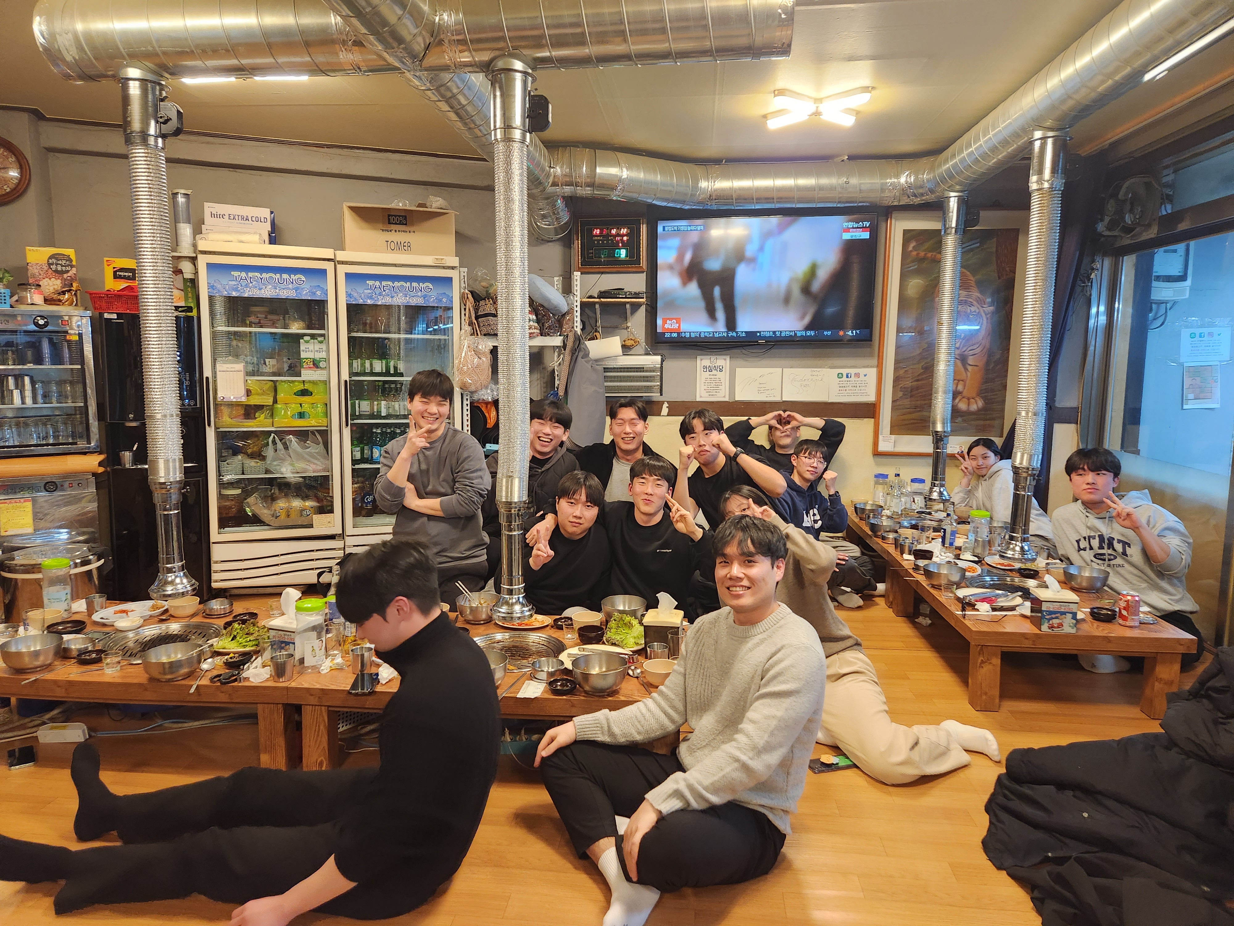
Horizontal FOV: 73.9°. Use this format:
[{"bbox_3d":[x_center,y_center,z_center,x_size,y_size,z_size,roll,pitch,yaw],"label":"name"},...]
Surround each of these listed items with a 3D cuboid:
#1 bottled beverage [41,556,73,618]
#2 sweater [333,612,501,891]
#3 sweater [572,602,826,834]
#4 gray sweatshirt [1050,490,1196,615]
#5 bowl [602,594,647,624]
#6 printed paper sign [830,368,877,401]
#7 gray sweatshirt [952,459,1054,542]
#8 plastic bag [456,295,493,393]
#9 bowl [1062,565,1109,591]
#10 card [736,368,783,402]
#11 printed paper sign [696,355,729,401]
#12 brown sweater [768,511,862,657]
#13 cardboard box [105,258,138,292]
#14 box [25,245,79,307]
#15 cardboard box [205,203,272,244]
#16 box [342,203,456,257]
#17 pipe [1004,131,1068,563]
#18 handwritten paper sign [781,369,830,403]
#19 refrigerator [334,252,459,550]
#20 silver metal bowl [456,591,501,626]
[{"bbox_3d":[-2.084,0.465,3.045,0.092,0.218,0.092,0,6,0],"label":"bottled beverage"},{"bbox_3d":[-0.471,0.661,1.950,0.390,0.610,0.480,1,7,5],"label":"sweater"},{"bbox_3d":[0.245,0.644,2.060,0.560,0.540,0.520,-5,8,-44],"label":"sweater"},{"bbox_3d":[2.088,0.376,3.380,0.350,0.490,0.460,-4,8,-35],"label":"gray sweatshirt"},{"bbox_3d":[0.026,0.539,2.932,0.163,0.080,0.163,1,7,0],"label":"bowl"},{"bbox_3d":[1.561,-0.514,5.419,0.297,0.210,0.006,1,7,5],"label":"printed paper sign"},{"bbox_3d":[2.313,0.233,4.900,0.460,0.500,0.470,-4,8,-37],"label":"gray sweatshirt"},{"bbox_3d":[-0.870,-0.726,5.000,0.225,0.580,0.140,0,6,0],"label":"plastic bag"},{"bbox_3d":[1.965,0.491,3.436,0.168,0.084,0.168,1,7,5],"label":"bowl"},{"bbox_3d":[0.930,-0.514,5.400,0.300,0.210,0.008,2,7,8],"label":"card"},{"bbox_3d":[0.636,-0.559,5.430,0.215,0.297,0.008,2,7,8],"label":"printed paper sign"},{"bbox_3d":[0.609,0.392,2.720,0.460,0.520,0.380,6,8,37],"label":"brown sweater"},{"bbox_3d":[-2.764,-1.022,4.650,0.235,0.275,0.110,-2,6,-25],"label":"cardboard box"},{"bbox_3d":[-2.735,-0.903,3.970,0.197,0.275,0.095,-2,7,-24],"label":"box"},{"bbox_3d":[-2.056,-1.303,4.460,0.320,0.220,0.210,-2,7,-21],"label":"cardboard box"},{"bbox_3d":[-1.306,-1.333,4.866,0.615,0.269,0.380,-2,6,-22],"label":"box"},{"bbox_3d":[1.672,-0.451,3.303,0.155,1.700,0.155,1,7,5],"label":"pipe"},{"bbox_3d":[1.257,-0.517,5.447,0.297,0.210,0.006,1,7,5],"label":"handwritten paper sign"},{"bbox_3d":[-1.322,-0.274,4.891,0.652,1.812,0.660,-2,7,-22],"label":"refrigerator"},{"bbox_3d":[-0.504,0.536,2.990,0.160,0.086,0.160,0,7,0],"label":"silver metal bowl"}]

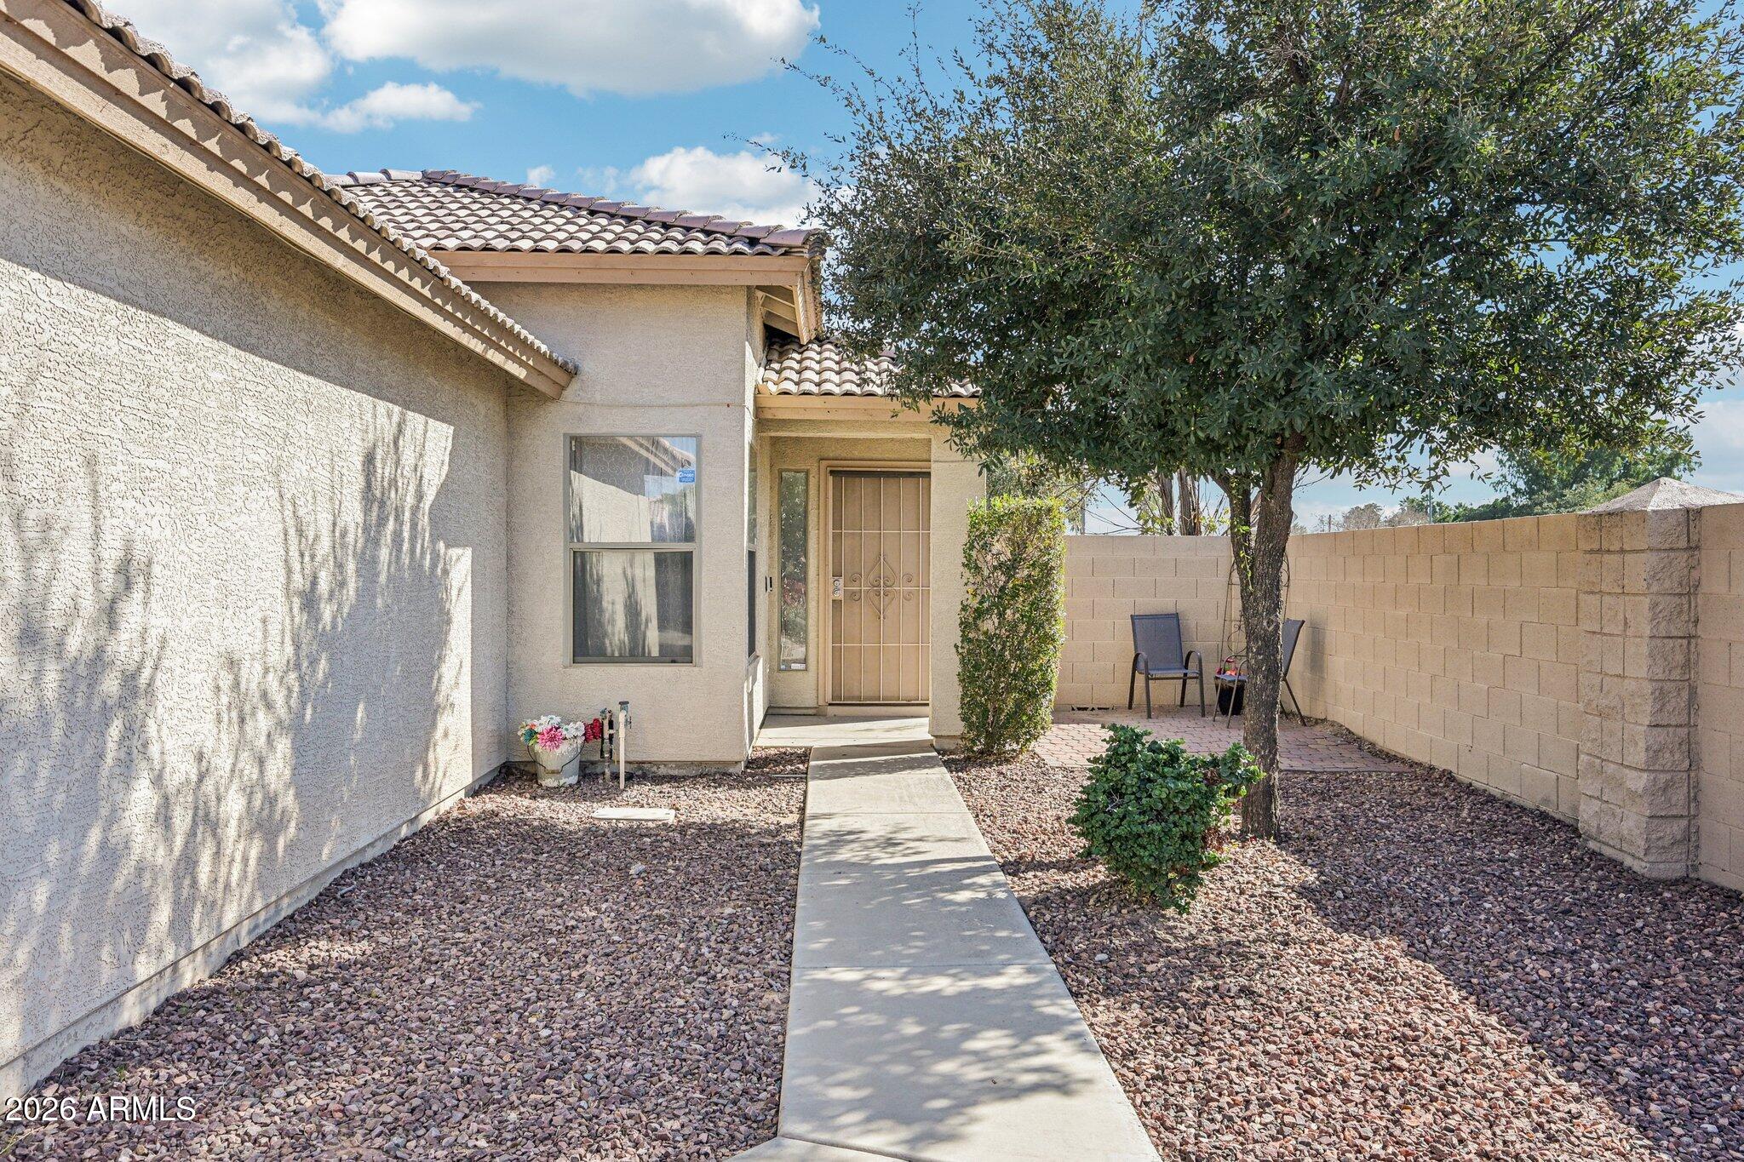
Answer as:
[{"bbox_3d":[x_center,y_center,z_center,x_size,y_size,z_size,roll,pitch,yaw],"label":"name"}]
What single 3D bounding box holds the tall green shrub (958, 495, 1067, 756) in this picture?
[{"bbox_3d":[1.040,0.325,8.630,0.790,1.890,0.740,0,1,0],"label":"tall green shrub"}]

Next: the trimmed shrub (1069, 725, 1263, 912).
[{"bbox_3d":[1.285,1.000,5.100,0.840,0.750,0.750,0,1,0],"label":"trimmed shrub"}]

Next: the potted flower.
[{"bbox_3d":[-2.040,1.080,7.460,0.460,0.450,0.410,0,1,0],"label":"potted flower"}]

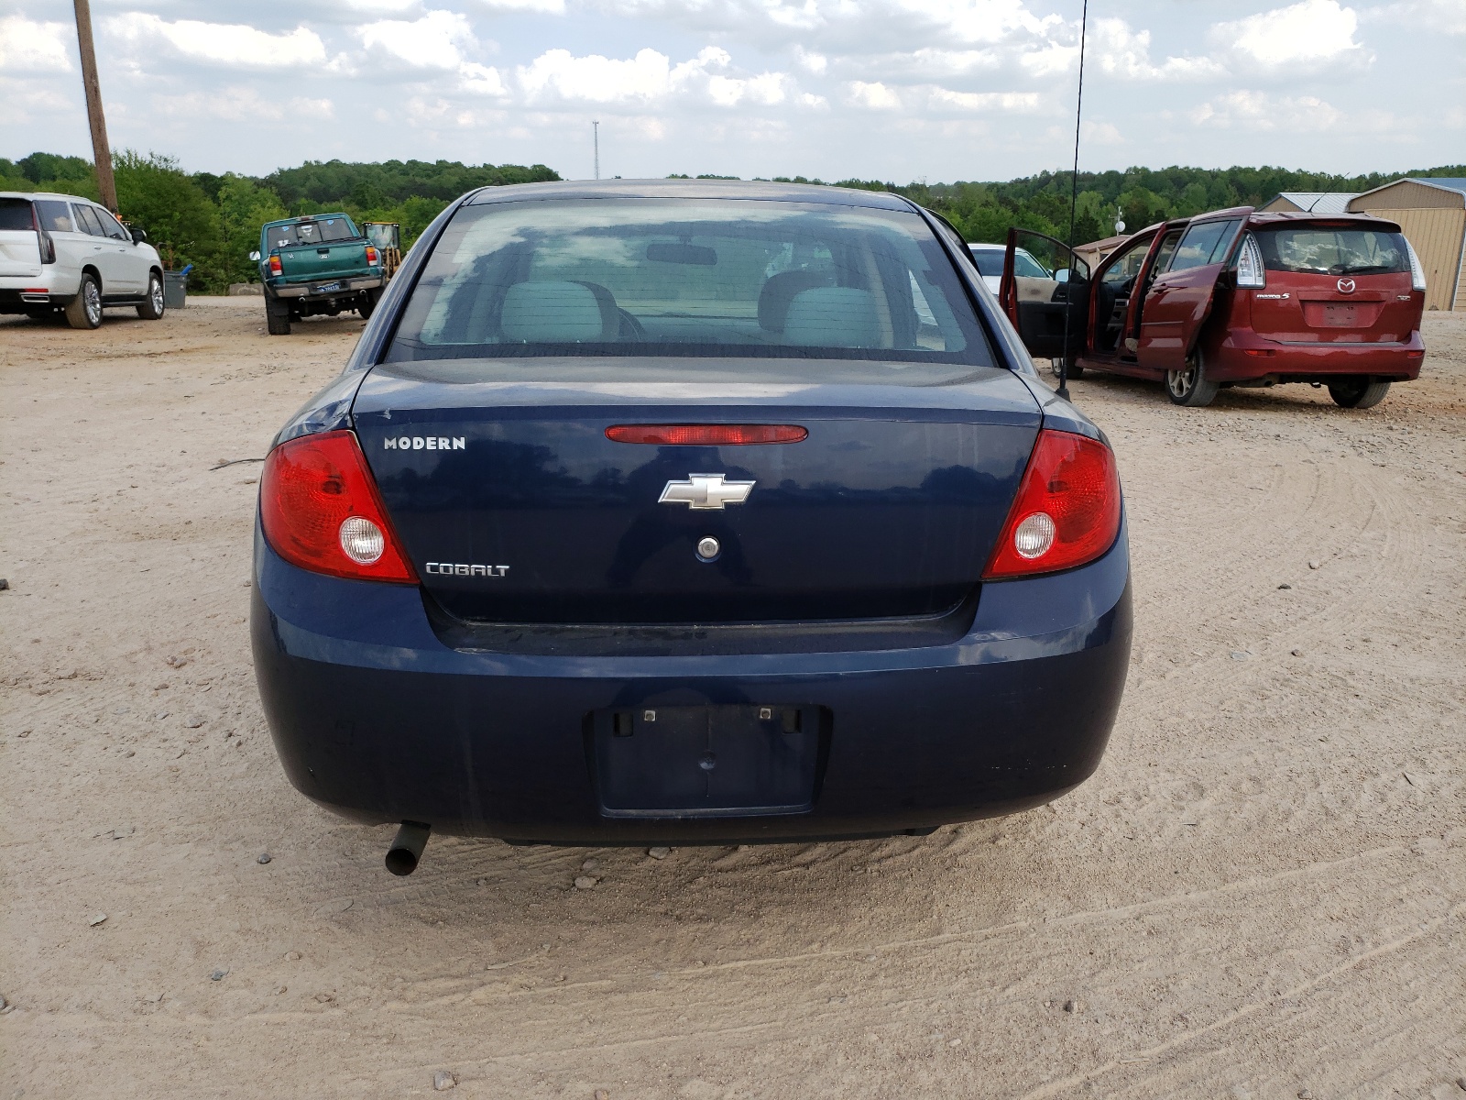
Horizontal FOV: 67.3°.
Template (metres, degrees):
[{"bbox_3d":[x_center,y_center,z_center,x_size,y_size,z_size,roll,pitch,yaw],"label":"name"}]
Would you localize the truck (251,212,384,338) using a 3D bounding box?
[{"bbox_3d":[-6.941,-4.655,18.375,1.830,1.730,4.900,-11,17,-21],"label":"truck"}]

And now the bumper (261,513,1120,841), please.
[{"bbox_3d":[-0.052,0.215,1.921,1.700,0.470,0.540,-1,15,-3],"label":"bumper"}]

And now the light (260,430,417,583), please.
[{"bbox_3d":[-0.660,-0.087,1.792,0.350,0.250,0.340,-1,15,-3],"label":"light"}]

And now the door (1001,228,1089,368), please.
[{"bbox_3d":[3.276,-2.673,11.519,1.120,1.270,0.180,-8,16,-29],"label":"door"}]

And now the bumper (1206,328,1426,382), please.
[{"bbox_3d":[4.887,-1.600,9.150,1.720,0.420,0.460,-2,14,-4],"label":"bumper"}]

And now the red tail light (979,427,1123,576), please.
[{"bbox_3d":[0.558,-0.106,1.862,0.350,0.250,0.340,-1,15,-3],"label":"red tail light"}]

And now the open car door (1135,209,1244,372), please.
[{"bbox_3d":[3.900,-2.187,9.501,0.220,1.270,1.350,-2,14,-4],"label":"open car door"}]

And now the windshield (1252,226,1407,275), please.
[{"bbox_3d":[4.879,-2.416,8.949,1.280,0.400,0.140,-2,-13,-4],"label":"windshield"}]

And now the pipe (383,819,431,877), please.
[{"bbox_3d":[-0.559,0.496,1.903,0.053,0.053,0.190,-1,15,-3],"label":"pipe"}]

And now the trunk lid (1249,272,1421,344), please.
[{"bbox_3d":[4.891,-1.965,8.957,1.400,0.570,0.240,-2,14,-4],"label":"trunk lid"}]

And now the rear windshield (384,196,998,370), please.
[{"bbox_3d":[-0.088,-0.583,2.338,1.160,0.100,0.690,-1,45,-3],"label":"rear windshield"}]

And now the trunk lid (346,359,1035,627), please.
[{"bbox_3d":[-0.055,-0.129,1.891,1.180,0.380,0.560,-1,15,-3],"label":"trunk lid"}]

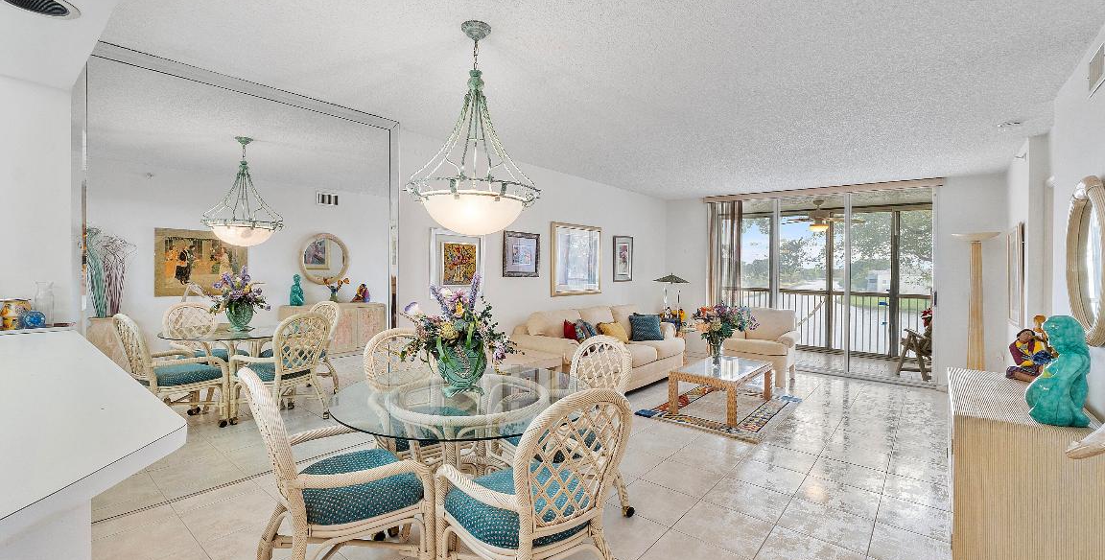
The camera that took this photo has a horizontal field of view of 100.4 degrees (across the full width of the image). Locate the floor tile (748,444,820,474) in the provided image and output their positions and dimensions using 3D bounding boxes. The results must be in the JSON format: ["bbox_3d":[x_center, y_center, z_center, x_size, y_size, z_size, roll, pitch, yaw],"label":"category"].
[{"bbox_3d":[1.661,1.284,3.321,0.400,0.012,0.400,2,1,40],"label":"floor tile"}]

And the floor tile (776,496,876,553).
[{"bbox_3d":[1.470,1.310,2.468,0.403,0.010,0.403,2,1,40],"label":"floor tile"}]

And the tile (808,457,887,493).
[{"bbox_3d":[1.969,1.293,3.066,0.400,0.012,0.400,2,1,40],"label":"tile"}]

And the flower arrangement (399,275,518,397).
[{"bbox_3d":[-0.435,0.258,2.184,0.520,0.580,0.470,1,1,-11],"label":"flower arrangement"}]

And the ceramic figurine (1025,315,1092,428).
[{"bbox_3d":[2.046,0.347,1.851,0.185,0.430,0.170,2,1,37],"label":"ceramic figurine"}]

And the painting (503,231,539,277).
[{"bbox_3d":[-0.304,-0.259,4.733,0.030,0.450,0.530,2,1,40],"label":"painting"}]

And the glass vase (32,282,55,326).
[{"bbox_3d":[-2.089,0.097,1.890,0.065,0.190,0.065,2,1,40],"label":"glass vase"}]

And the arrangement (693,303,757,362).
[{"bbox_3d":[1.782,0.543,4.740,0.580,0.600,0.520,1,1,21],"label":"arrangement"}]

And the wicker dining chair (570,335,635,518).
[{"bbox_3d":[0.071,0.801,2.551,0.620,0.950,0.580,0,1,-39],"label":"wicker dining chair"}]

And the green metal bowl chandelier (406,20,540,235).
[{"bbox_3d":[-0.360,-0.713,2.163,0.620,0.995,0.620,1,1,-11],"label":"green metal bowl chandelier"}]

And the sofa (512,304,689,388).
[{"bbox_3d":[0.649,0.798,5.305,0.850,0.880,2.430,2,1,40],"label":"sofa"}]

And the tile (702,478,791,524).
[{"bbox_3d":[1.149,1.289,2.705,0.400,0.012,0.400,2,1,40],"label":"tile"}]

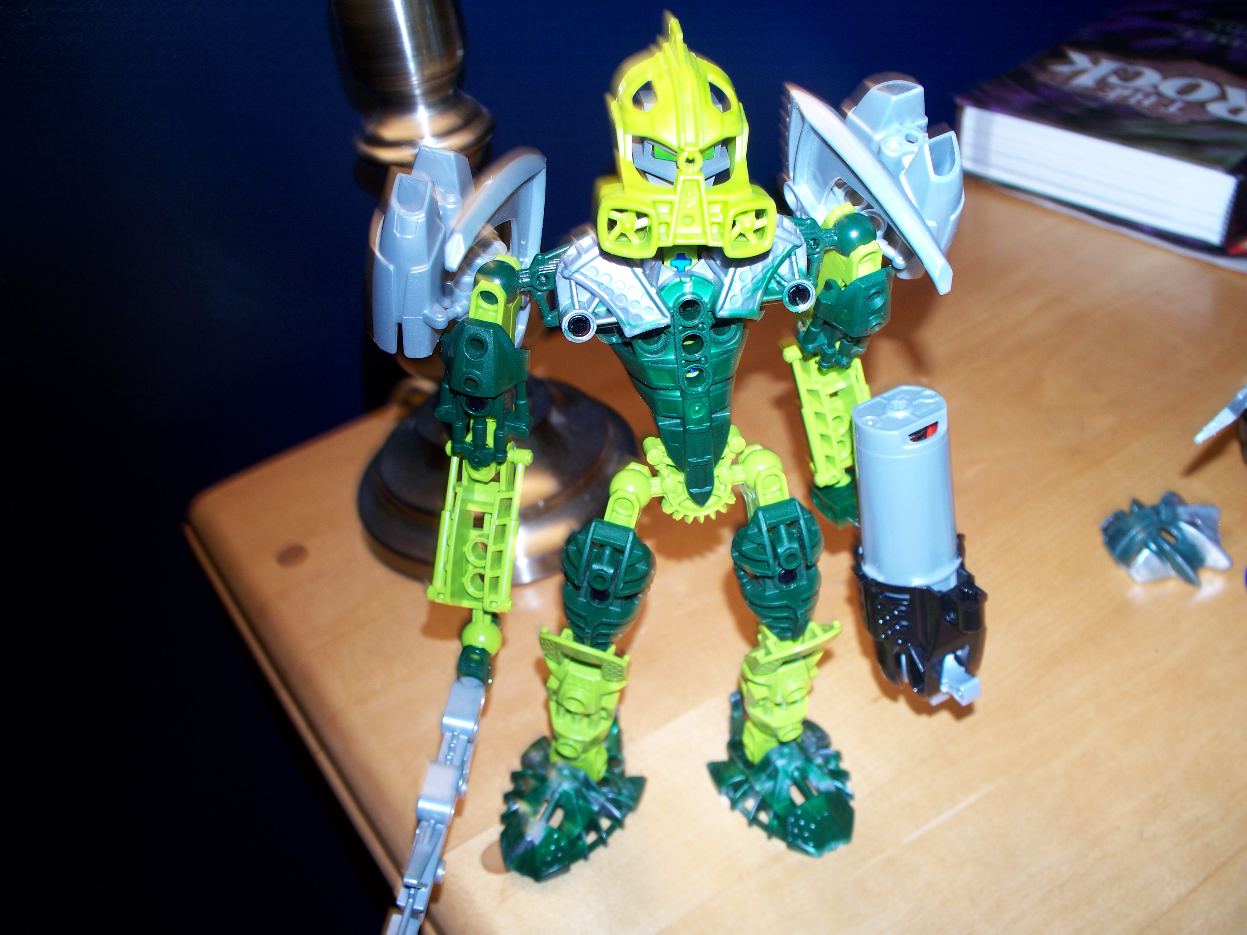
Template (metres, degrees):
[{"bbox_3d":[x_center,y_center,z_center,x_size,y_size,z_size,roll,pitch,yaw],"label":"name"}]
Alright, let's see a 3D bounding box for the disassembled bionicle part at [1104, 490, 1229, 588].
[{"bbox_3d":[0.193,0.023,0.456,0.044,0.018,0.037,-27,44,-22],"label":"disassembled bionicle part"}]

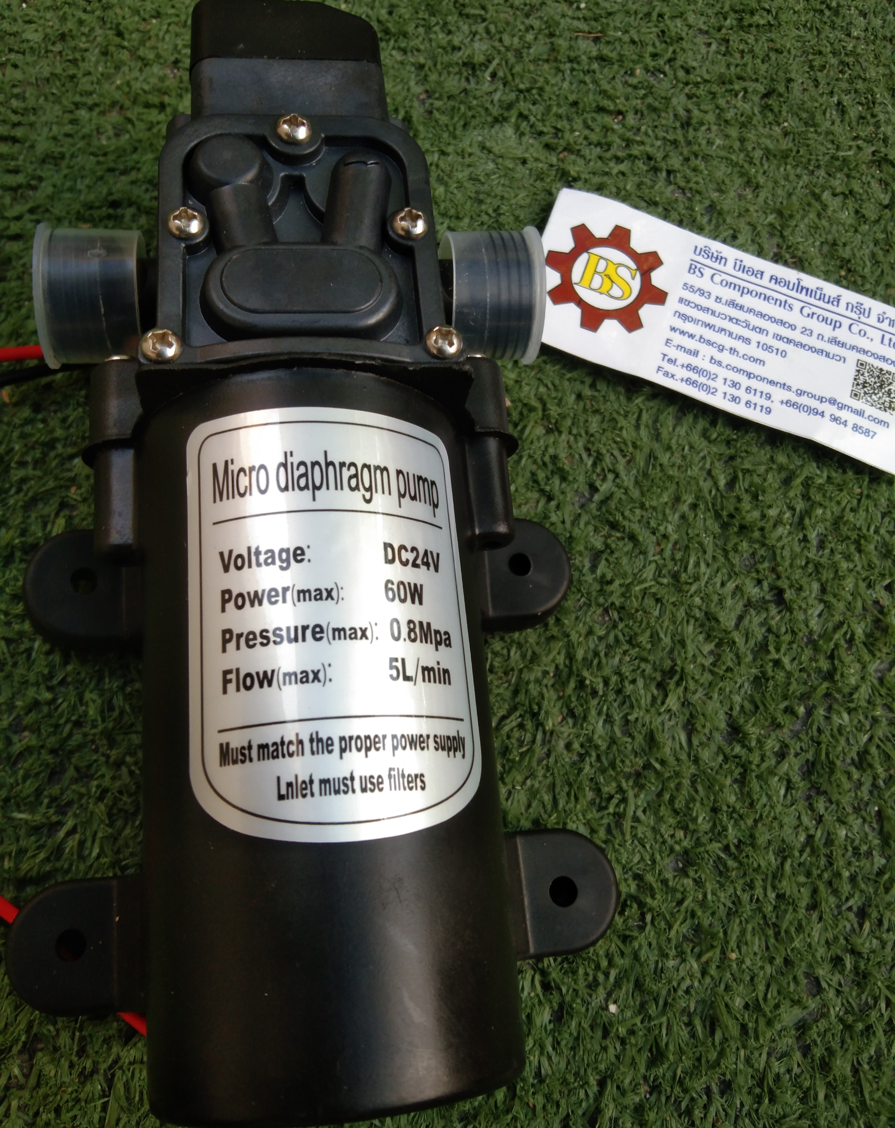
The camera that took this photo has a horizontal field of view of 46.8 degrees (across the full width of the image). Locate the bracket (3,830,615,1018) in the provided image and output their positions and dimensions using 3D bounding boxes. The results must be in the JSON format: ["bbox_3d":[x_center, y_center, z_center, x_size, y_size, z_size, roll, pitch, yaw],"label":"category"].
[{"bbox_3d":[-0.019,0.055,0.162,0.094,0.017,0.019,-3,73,-9],"label":"bracket"}]

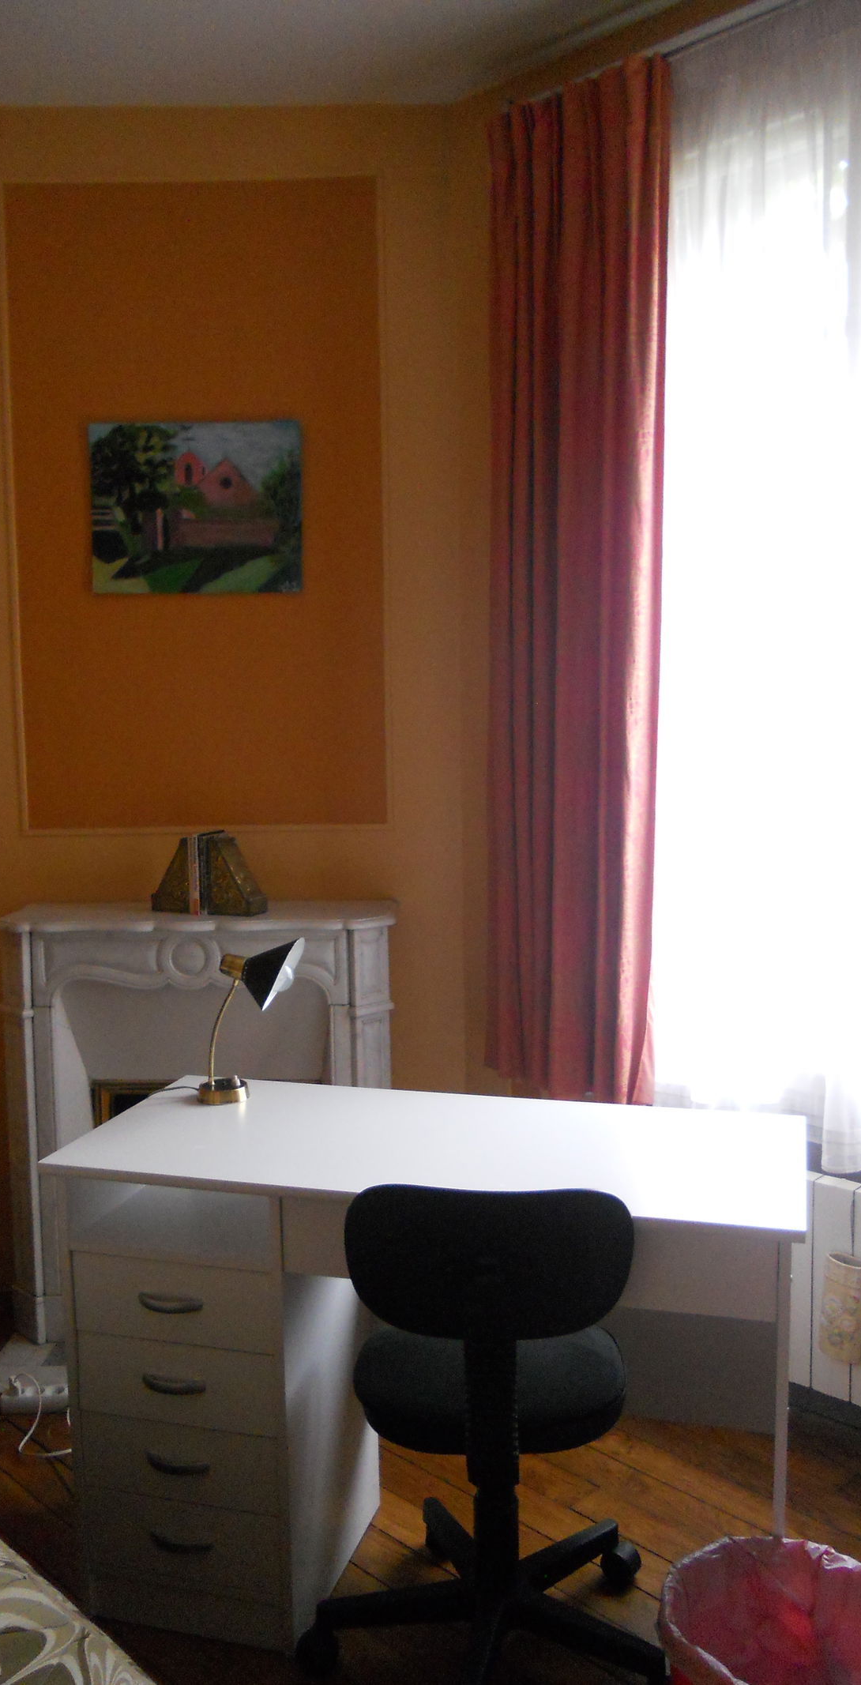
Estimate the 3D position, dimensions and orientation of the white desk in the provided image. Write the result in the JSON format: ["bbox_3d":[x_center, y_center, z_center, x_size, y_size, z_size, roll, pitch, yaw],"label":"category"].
[{"bbox_3d":[0.018,0.857,2.151,1.140,0.759,0.490,1,6,16],"label":"white desk"}]

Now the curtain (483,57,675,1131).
[{"bbox_3d":[0.297,-0.483,2.749,0.438,2.080,0.125,5,8,44],"label":"curtain"}]

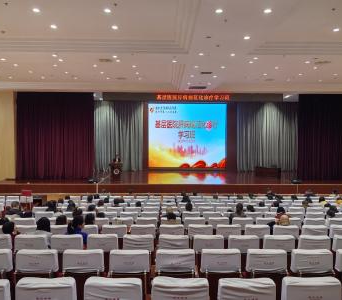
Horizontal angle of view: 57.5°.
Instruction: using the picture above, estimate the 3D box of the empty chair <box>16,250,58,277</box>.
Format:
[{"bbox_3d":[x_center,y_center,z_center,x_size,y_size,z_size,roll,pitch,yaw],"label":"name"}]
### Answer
[{"bbox_3d":[-1.595,1.643,3.938,0.490,0.950,0.600,0,1,-1],"label":"empty chair"}]

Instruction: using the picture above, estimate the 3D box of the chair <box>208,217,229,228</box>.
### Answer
[{"bbox_3d":[1.088,1.991,7.368,0.530,0.950,0.620,0,3,-1],"label":"chair"}]

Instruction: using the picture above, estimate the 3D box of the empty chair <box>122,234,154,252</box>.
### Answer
[{"bbox_3d":[-0.510,1.786,5.170,0.530,0.950,0.620,0,3,-1],"label":"empty chair"}]

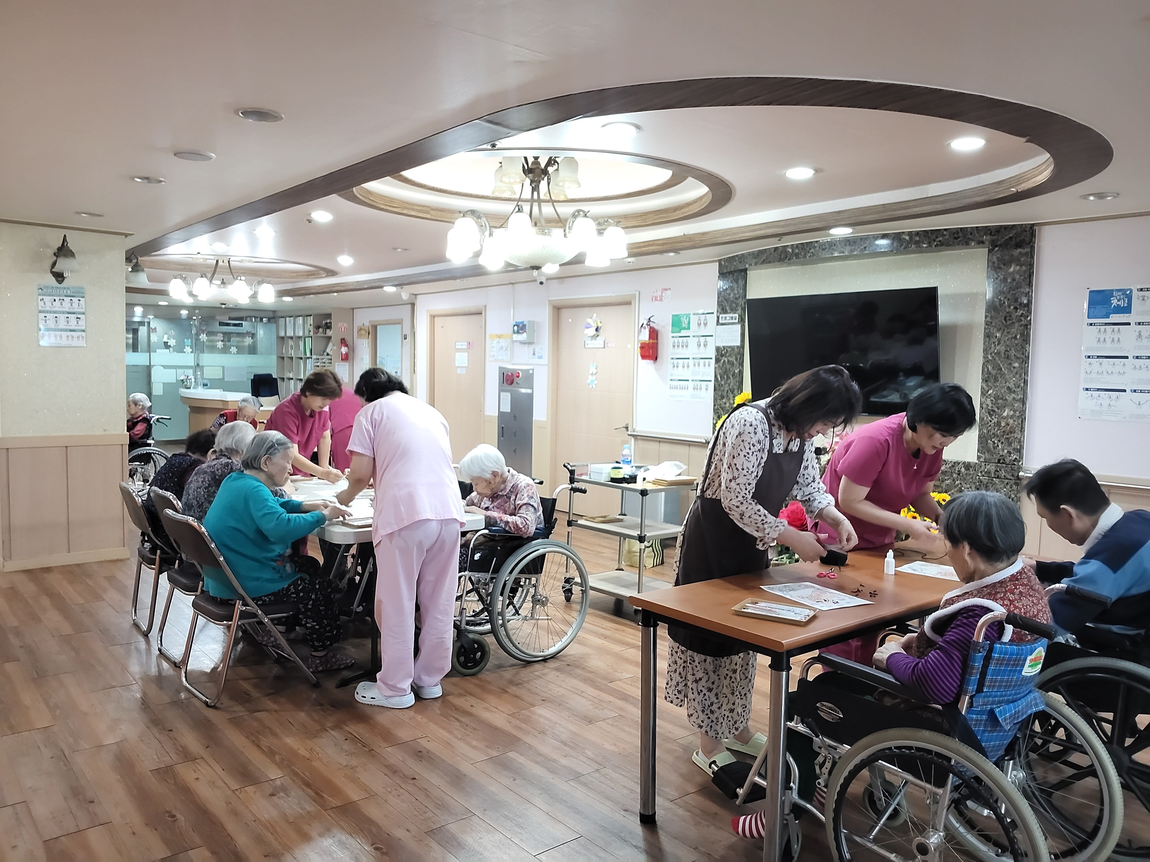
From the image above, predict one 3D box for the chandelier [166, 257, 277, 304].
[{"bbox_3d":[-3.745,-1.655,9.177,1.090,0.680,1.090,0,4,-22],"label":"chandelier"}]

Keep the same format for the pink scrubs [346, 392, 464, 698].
[{"bbox_3d":[-0.726,0.483,3.810,0.500,1.280,0.500,-2,5,-42],"label":"pink scrubs"}]

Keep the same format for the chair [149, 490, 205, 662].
[{"bbox_3d":[-1.836,0.710,4.332,0.530,0.800,0.460,-2,5,-41],"label":"chair"}]

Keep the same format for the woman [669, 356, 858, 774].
[{"bbox_3d":[0.676,0.500,3.151,0.520,1.475,0.730,-3,5,-43],"label":"woman"}]

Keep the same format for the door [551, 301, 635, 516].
[{"bbox_3d":[0.134,-0.223,8.603,0.120,2.170,1.240,-2,5,-40],"label":"door"}]

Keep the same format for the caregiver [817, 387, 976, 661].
[{"bbox_3d":[1.411,0.491,3.803,0.680,1.440,0.520,4,5,38],"label":"caregiver"}]

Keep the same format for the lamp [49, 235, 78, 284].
[{"bbox_3d":[-3.488,-1.168,5.878,0.180,0.350,0.250,-2,5,-43],"label":"lamp"}]

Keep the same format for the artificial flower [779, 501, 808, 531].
[{"bbox_3d":[1.114,0.442,4.400,0.150,0.160,0.150,2,4,14],"label":"artificial flower"}]

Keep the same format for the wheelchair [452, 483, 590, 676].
[{"bbox_3d":[-0.461,0.697,4.406,1.000,0.870,0.640,-2,5,-35],"label":"wheelchair"}]

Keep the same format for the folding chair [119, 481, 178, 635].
[{"bbox_3d":[-2.196,0.671,4.835,0.510,0.790,0.460,-2,5,-41],"label":"folding chair"}]

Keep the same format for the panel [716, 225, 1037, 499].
[{"bbox_3d":[1.948,-0.166,6.336,0.100,2.420,2.580,-2,5,-40],"label":"panel"}]

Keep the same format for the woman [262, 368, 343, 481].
[{"bbox_3d":[-1.744,0.308,5.596,0.500,1.440,0.620,-3,5,-45],"label":"woman"}]

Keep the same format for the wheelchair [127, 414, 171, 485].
[{"bbox_3d":[-4.541,0.311,8.647,1.020,0.900,0.640,-2,5,-39],"label":"wheelchair"}]

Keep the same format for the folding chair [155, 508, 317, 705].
[{"bbox_3d":[-1.492,0.748,3.865,0.540,0.800,0.460,-2,5,-41],"label":"folding chair"}]

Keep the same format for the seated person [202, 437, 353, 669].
[{"bbox_3d":[-1.356,0.570,3.975,0.720,1.140,0.480,-2,5,-41],"label":"seated person"}]

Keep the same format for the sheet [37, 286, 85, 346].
[{"bbox_3d":[-3.592,-0.802,6.059,0.295,0.420,0.012,-2,5,-39],"label":"sheet"}]

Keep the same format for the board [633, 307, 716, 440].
[{"bbox_3d":[0.852,-0.515,7.478,0.040,1.132,0.948,-2,5,-40],"label":"board"}]

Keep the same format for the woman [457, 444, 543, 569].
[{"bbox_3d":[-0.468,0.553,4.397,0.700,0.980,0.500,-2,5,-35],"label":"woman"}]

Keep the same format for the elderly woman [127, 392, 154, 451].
[{"bbox_3d":[-4.554,0.142,8.623,0.700,1.050,0.500,-2,5,-39],"label":"elderly woman"}]

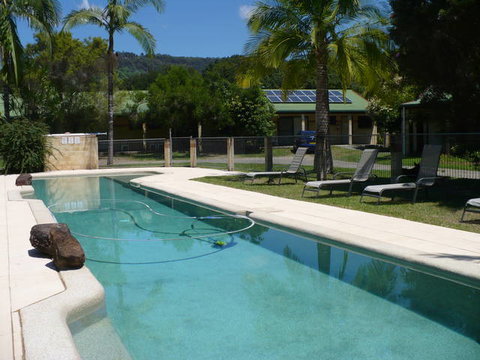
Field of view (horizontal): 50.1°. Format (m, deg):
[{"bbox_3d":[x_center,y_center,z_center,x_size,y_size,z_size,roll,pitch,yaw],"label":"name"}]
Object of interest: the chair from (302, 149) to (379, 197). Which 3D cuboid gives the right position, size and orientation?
[{"bbox_3d":[2.120,-0.150,11.016,1.480,0.970,0.640,-1,4,-19],"label":"chair"}]

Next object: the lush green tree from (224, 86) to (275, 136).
[{"bbox_3d":[0.611,-3.787,32.816,3.300,4.200,3.100,0,4,0],"label":"lush green tree"}]

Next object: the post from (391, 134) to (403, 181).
[{"bbox_3d":[4.500,-0.593,14.794,0.260,1.330,0.260,-3,5,-40],"label":"post"}]

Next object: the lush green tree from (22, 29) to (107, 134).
[{"bbox_3d":[-11.008,-5.463,31.697,5.300,7.500,5.000,0,4,0],"label":"lush green tree"}]

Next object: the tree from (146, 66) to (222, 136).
[{"bbox_3d":[-3.678,-4.604,33.762,4.800,5.700,4.500,0,4,0],"label":"tree"}]

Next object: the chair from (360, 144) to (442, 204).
[{"bbox_3d":[3.000,-0.106,9.736,1.420,1.060,0.640,-1,4,-19],"label":"chair"}]

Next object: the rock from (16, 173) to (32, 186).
[{"bbox_3d":[-5.859,-0.036,13.981,0.420,0.330,0.420,0,4,0],"label":"rock"}]

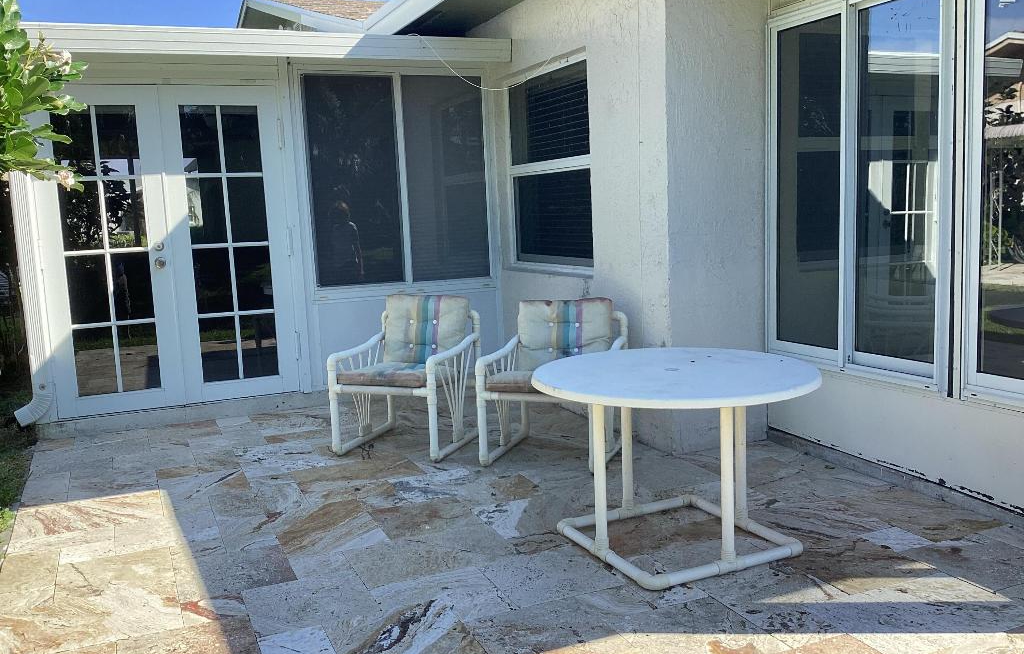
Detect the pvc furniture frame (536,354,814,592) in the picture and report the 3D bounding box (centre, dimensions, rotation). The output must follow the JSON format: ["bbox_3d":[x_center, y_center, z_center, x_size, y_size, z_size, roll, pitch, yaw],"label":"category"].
[{"bbox_3d":[0.624,0.504,3.545,1.075,0.670,1.075,-2,7,0],"label":"pvc furniture frame"}]

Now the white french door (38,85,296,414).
[{"bbox_3d":[-2.190,-0.503,5.886,1.492,2.046,0.080,-5,8,-21],"label":"white french door"}]

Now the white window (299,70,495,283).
[{"bbox_3d":[-0.777,-1.018,6.381,1.300,1.452,0.080,-5,8,-21],"label":"white window"}]

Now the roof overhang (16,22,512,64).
[{"bbox_3d":[-1.467,-1.815,5.918,3.109,0.158,0.120,-5,8,-21],"label":"roof overhang"}]

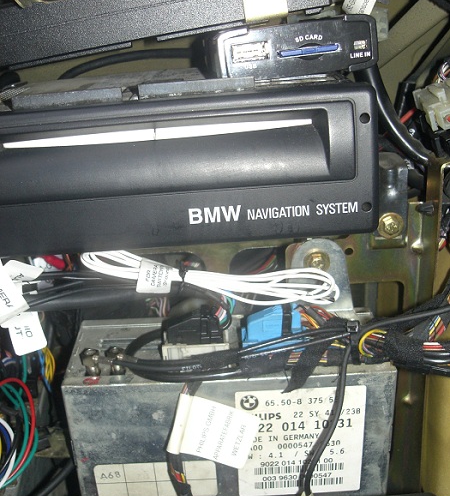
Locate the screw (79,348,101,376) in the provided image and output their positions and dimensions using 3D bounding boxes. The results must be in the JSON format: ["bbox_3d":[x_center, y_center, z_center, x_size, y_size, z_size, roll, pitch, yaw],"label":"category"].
[{"bbox_3d":[-0.065,0.055,0.321,0.009,0.013,0.009,-3,26,0],"label":"screw"}]

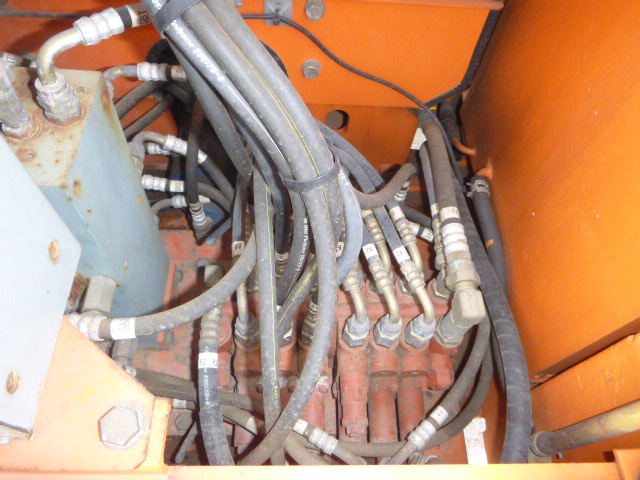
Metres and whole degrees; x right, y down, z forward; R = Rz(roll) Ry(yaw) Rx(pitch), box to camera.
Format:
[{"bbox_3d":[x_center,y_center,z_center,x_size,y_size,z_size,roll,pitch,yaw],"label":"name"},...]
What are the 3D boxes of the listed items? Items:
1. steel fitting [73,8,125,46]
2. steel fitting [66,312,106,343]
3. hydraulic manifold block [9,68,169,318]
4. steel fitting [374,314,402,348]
[{"bbox_3d":[-0.169,-0.163,0.355,0.034,0.019,0.019,-38,71,-25],"label":"steel fitting"},{"bbox_3d":[-0.226,0.085,0.450,0.036,0.025,0.025,-4,60,5],"label":"steel fitting"},{"bbox_3d":[-0.303,-0.004,0.631,0.101,0.409,0.166,0,56,-5],"label":"hydraulic manifold block"},{"bbox_3d":[0.072,0.092,0.475,0.028,0.029,0.028,3,60,-6],"label":"steel fitting"}]

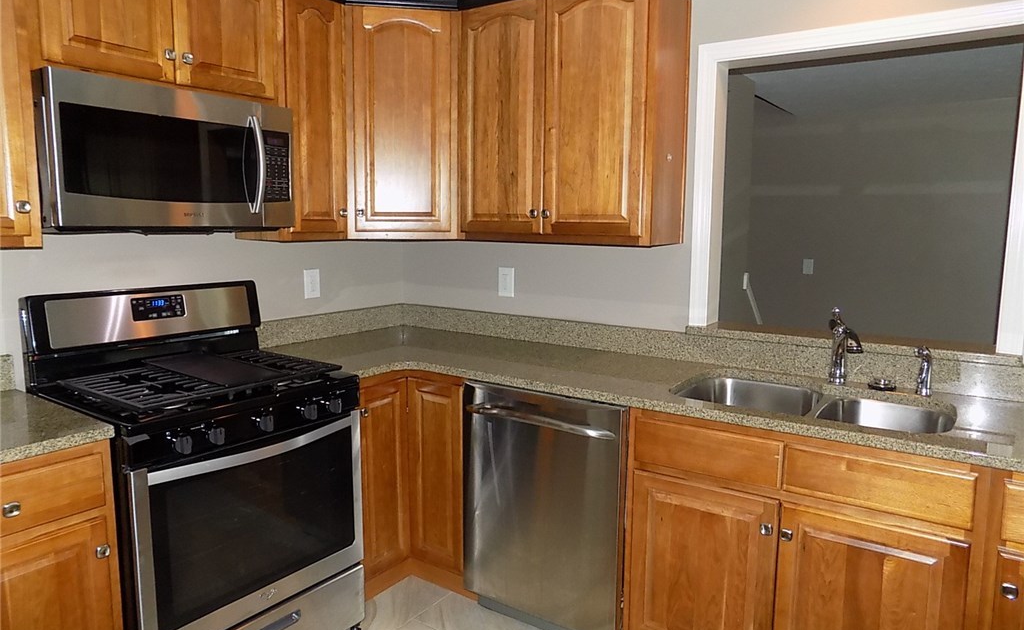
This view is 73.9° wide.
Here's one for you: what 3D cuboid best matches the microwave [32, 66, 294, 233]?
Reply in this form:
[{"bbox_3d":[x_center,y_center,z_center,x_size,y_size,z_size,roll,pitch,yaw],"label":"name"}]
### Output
[{"bbox_3d":[-1.116,-0.487,2.189,0.395,0.422,0.755,6,9,35],"label":"microwave"}]

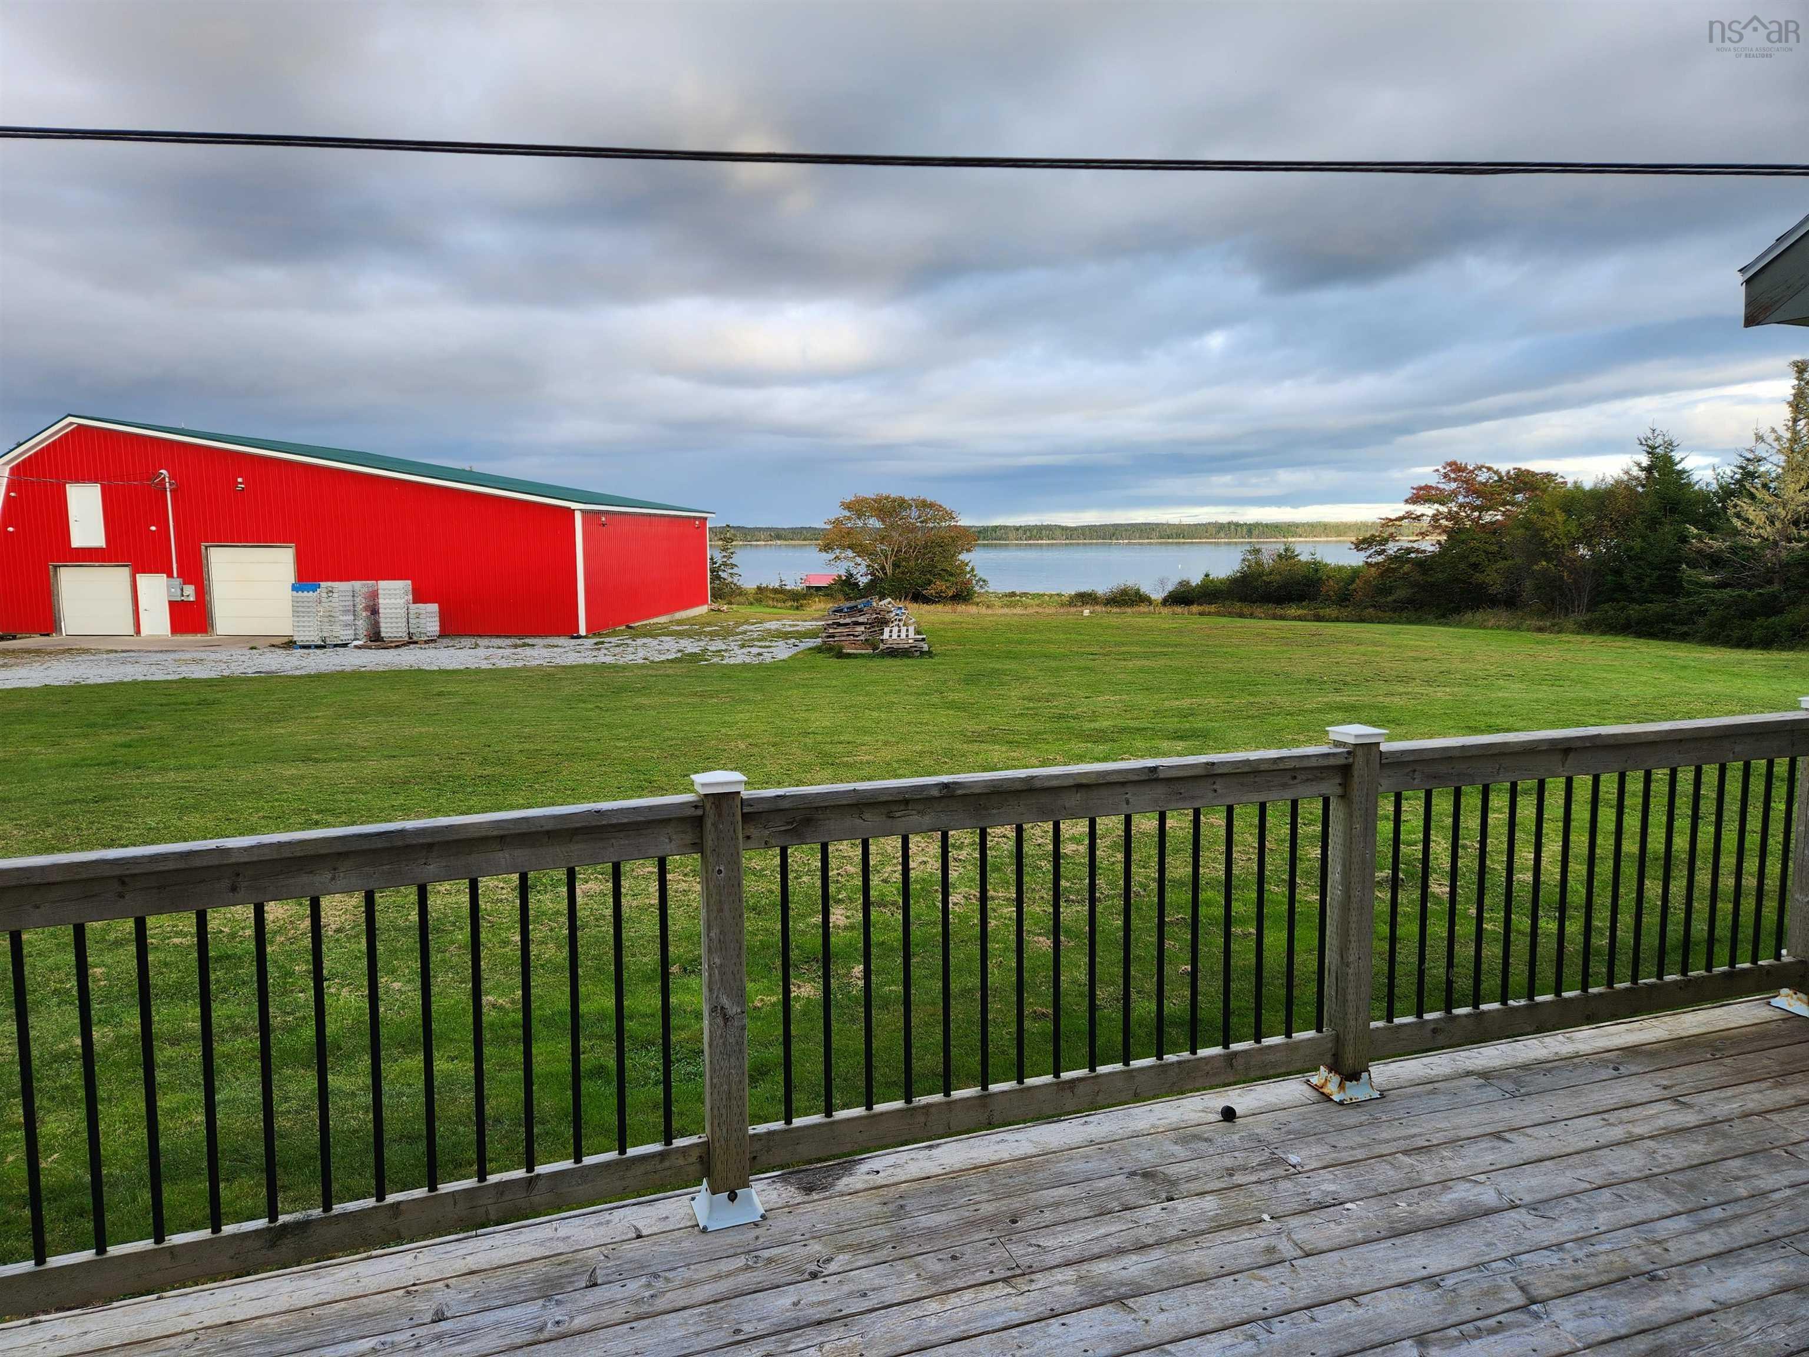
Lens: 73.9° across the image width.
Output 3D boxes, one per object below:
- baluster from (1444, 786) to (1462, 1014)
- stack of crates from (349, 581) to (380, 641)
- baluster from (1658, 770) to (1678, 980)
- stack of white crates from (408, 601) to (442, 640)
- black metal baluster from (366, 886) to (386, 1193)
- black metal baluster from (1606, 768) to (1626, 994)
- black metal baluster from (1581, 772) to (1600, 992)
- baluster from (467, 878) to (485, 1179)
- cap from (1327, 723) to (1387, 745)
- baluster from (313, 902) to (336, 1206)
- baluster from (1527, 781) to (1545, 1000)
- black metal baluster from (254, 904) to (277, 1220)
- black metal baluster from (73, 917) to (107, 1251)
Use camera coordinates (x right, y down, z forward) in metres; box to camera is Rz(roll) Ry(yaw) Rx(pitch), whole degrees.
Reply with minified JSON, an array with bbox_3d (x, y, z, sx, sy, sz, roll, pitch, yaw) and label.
[{"bbox_3d":[1.673,0.682,3.668,0.019,0.705,0.019,-3,7,-19],"label":"baluster"},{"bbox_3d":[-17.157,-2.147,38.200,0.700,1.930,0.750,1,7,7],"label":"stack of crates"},{"bbox_3d":[2.495,0.643,3.934,0.019,0.705,0.019,-3,7,-19],"label":"baluster"},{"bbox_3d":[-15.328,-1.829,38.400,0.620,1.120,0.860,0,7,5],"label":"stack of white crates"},{"bbox_3d":[-1.090,0.759,2.475,0.019,0.655,0.019,-3,7,-19],"label":"black metal baluster"},{"bbox_3d":[2.289,0.654,3.867,0.019,0.705,0.019,-3,7,-19],"label":"black metal baluster"},{"bbox_3d":[2.166,0.651,3.793,0.019,0.700,0.019,-2,6,-18],"label":"black metal baluster"},{"bbox_3d":[-0.967,0.801,2.725,0.019,0.705,0.019,-3,7,-19],"label":"baluster"},{"bbox_3d":[1.306,0.156,3.466,0.118,0.045,0.118,-3,7,-19],"label":"cap"},{"bbox_3d":[-1.185,0.765,2.442,0.019,0.655,0.019,-3,7,-19],"label":"baluster"},{"bbox_3d":[1.980,0.667,3.769,0.019,0.705,0.019,-3,7,-19],"label":"baluster"},{"bbox_3d":[-1.355,0.822,2.555,0.019,0.700,0.019,-2,6,-20],"label":"black metal baluster"},{"bbox_3d":[-1.656,0.841,2.447,0.019,0.700,0.019,-2,6,-20],"label":"black metal baluster"}]

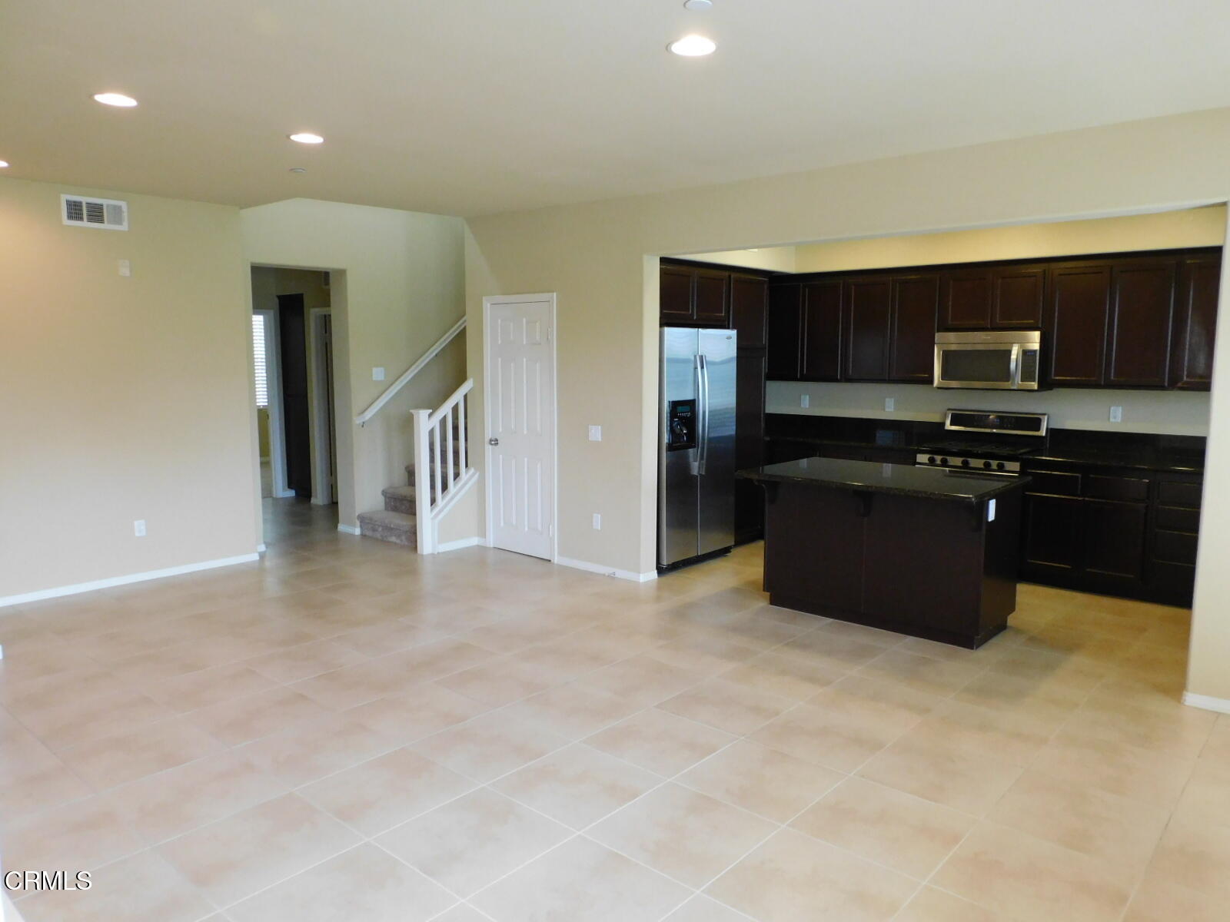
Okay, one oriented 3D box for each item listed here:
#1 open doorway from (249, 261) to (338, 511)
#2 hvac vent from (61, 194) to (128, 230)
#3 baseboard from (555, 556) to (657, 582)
[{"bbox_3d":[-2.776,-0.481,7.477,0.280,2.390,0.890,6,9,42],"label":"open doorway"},{"bbox_3d":[-3.543,-1.695,5.826,0.030,0.200,0.405,6,9,42],"label":"hvac vent"},{"bbox_3d":[-0.072,0.799,6.446,0.870,0.070,0.170,6,9,42],"label":"baseboard"}]

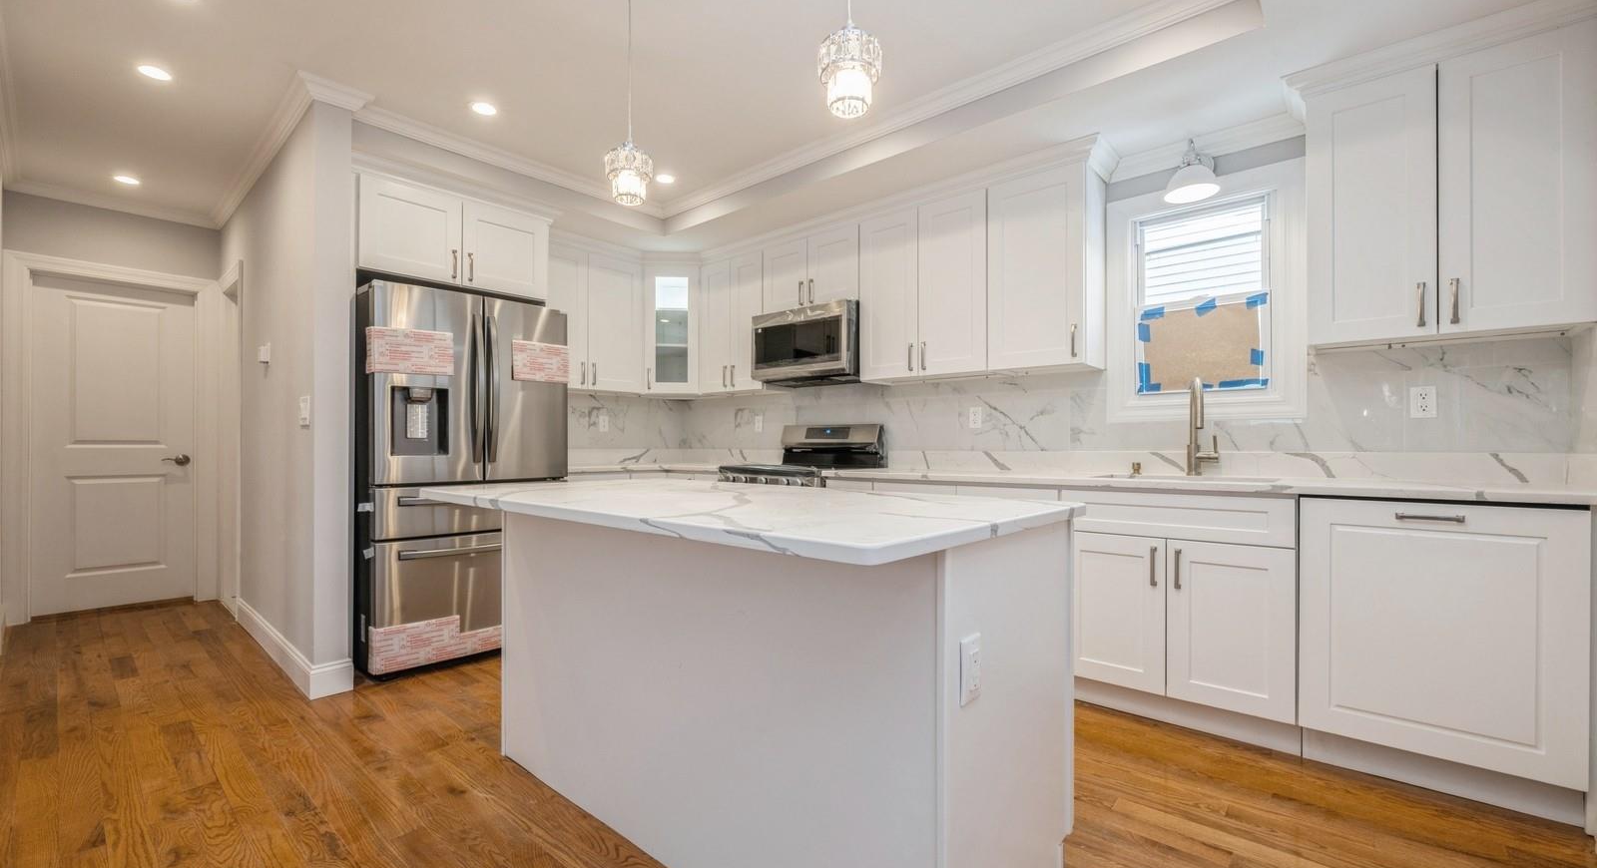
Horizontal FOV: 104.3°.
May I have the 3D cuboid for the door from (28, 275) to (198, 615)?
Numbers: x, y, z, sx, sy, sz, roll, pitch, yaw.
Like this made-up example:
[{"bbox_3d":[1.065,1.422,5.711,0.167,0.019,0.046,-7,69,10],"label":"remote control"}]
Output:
[{"bbox_3d":[-4.397,0.097,4.012,0.040,2.030,0.722,0,-1,41],"label":"door"}]

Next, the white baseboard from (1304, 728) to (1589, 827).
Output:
[{"bbox_3d":[1.938,1.040,1.909,0.606,0.102,0.022,0,-1,41],"label":"white baseboard"}]

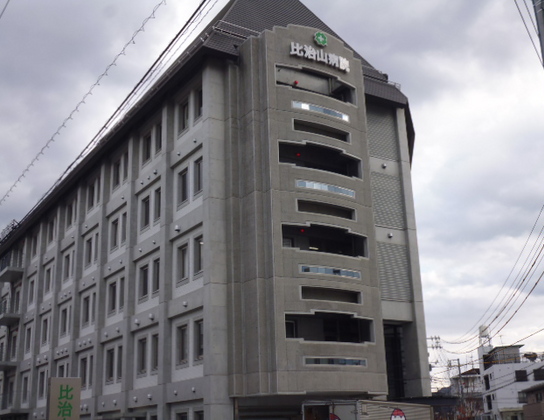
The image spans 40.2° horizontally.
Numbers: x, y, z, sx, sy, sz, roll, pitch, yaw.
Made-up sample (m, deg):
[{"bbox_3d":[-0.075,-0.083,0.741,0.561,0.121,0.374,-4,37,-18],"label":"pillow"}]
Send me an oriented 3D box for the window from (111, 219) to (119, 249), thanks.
[{"bbox_3d":[-8.406,1.315,40.264,0.150,1.520,1.020,9,-20,-30],"label":"window"}]

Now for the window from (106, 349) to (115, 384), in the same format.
[{"bbox_3d":[-8.291,8.074,38.574,0.203,1.593,1.120,9,-20,-30],"label":"window"}]

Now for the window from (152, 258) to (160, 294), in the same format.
[{"bbox_3d":[-5.177,3.030,34.231,0.150,1.520,1.020,9,-20,-30],"label":"window"}]

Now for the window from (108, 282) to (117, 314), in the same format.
[{"bbox_3d":[-8.329,4.661,39.244,0.150,1.520,1.020,9,-20,-30],"label":"window"}]

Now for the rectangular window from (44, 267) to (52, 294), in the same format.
[{"bbox_3d":[-15.326,4.895,51.271,0.150,1.520,1.020,9,-20,-30],"label":"rectangular window"}]

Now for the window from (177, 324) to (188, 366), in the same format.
[{"bbox_3d":[-3.637,5.574,30.896,0.150,1.520,1.020,9,-20,-30],"label":"window"}]

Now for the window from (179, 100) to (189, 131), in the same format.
[{"bbox_3d":[-3.971,-4.322,34.094,0.150,1.520,1.020,9,-20,-30],"label":"window"}]

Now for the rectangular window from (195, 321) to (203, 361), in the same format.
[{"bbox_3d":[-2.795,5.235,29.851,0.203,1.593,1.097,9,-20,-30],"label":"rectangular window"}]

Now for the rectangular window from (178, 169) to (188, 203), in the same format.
[{"bbox_3d":[-3.863,-0.990,33.332,0.203,1.593,1.120,9,-20,-30],"label":"rectangular window"}]

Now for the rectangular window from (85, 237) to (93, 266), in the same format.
[{"bbox_3d":[-10.768,2.577,44.293,0.203,1.593,1.120,9,-20,-30],"label":"rectangular window"}]

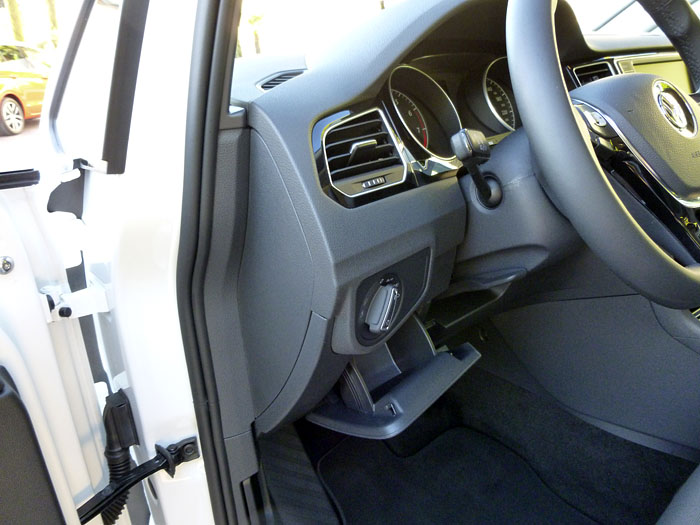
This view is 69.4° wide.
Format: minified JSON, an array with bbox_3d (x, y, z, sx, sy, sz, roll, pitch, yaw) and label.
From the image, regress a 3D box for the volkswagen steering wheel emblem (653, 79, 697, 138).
[{"bbox_3d":[0.273,-0.128,0.426,0.059,0.059,0.010,-20,-7,-34],"label":"volkswagen steering wheel emblem"}]

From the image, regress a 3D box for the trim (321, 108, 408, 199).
[{"bbox_3d":[0.011,-0.103,0.478,0.097,0.077,0.020,-20,6,-35],"label":"trim"}]

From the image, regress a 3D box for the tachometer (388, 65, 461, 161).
[{"bbox_3d":[0.075,-0.157,0.556,0.113,0.113,0.038,-25,0,-43],"label":"tachometer"}]

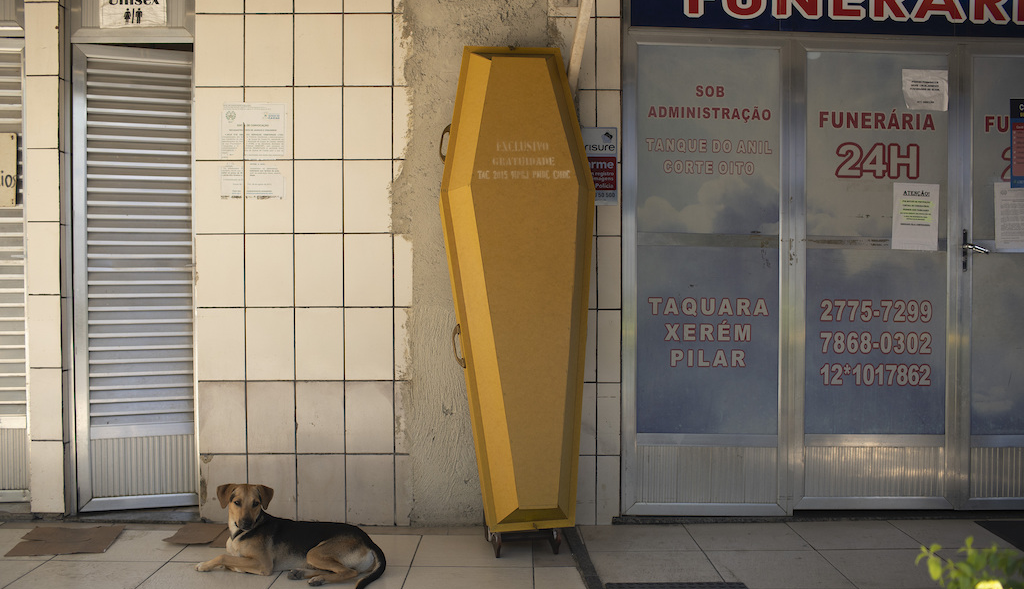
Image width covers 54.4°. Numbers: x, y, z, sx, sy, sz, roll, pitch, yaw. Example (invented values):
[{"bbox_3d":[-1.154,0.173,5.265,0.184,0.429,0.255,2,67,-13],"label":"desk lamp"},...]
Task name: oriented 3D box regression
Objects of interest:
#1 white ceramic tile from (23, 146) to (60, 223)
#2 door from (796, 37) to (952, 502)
[{"bbox_3d":[-1.946,-0.454,4.134,0.140,0.306,0.010,0,1,-2],"label":"white ceramic tile"},{"bbox_3d":[1.549,-0.081,4.230,0.690,2.000,0.050,0,1,-1],"label":"door"}]

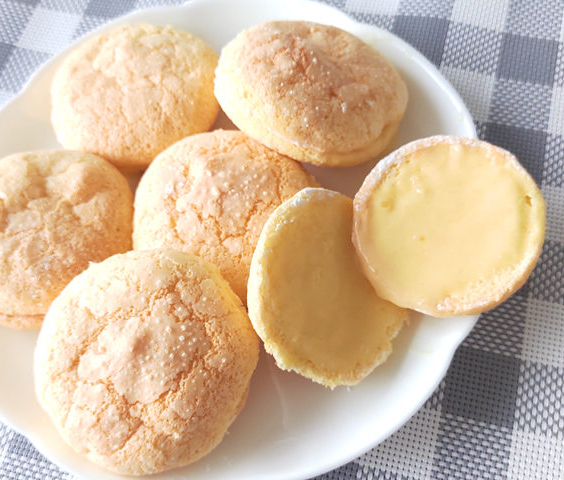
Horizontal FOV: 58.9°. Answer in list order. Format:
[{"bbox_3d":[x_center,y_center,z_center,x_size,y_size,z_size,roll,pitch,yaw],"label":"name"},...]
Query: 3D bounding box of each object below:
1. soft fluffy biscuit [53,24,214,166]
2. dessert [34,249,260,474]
[{"bbox_3d":[-0.065,-0.065,0.224,0.071,0.036,0.071,0,71,2],"label":"soft fluffy biscuit"},{"bbox_3d":[-0.047,0.041,0.178,0.078,0.038,0.078,0,77,5],"label":"dessert"}]

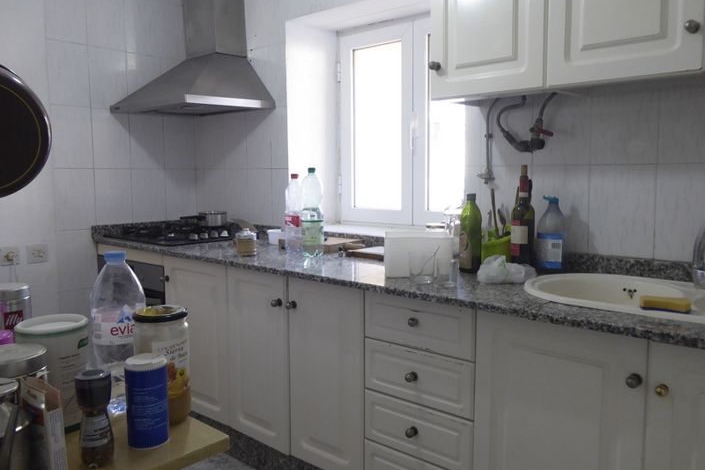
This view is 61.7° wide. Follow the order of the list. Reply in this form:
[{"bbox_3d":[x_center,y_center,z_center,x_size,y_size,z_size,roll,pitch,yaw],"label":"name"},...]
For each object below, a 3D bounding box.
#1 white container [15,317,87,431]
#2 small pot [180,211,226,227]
[{"bbox_3d":[-0.513,0.239,1.023,0.114,0.180,0.114,1,6,13],"label":"white container"},{"bbox_3d":[-0.784,-0.077,3.085,0.148,0.076,0.280,4,7,37],"label":"small pot"}]

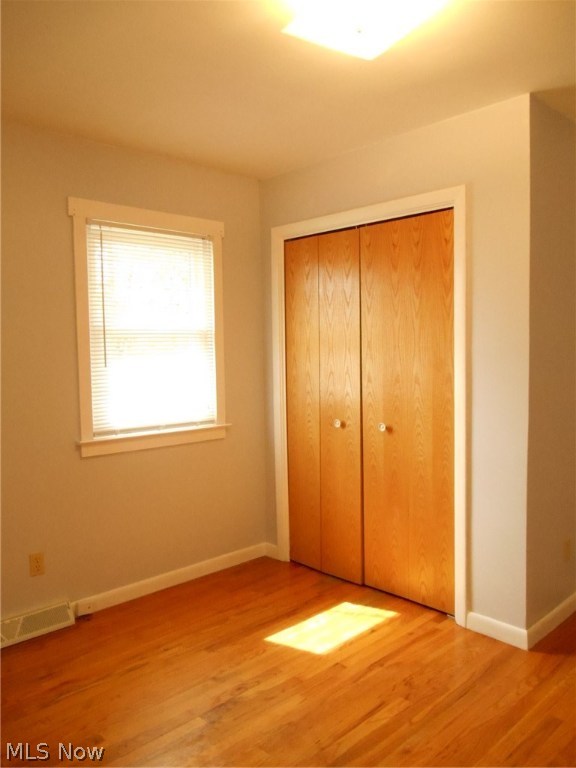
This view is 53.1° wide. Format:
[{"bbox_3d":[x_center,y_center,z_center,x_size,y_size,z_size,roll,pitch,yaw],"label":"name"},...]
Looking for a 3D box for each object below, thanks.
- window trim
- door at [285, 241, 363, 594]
[{"bbox_3d":[-0.735,-0.301,3.255,0.970,1.325,0.050,-3,4,-42],"label":"window trim"},{"bbox_3d":[0.217,0.134,3.485,0.040,2.025,0.605,-4,4,-44],"label":"door"}]

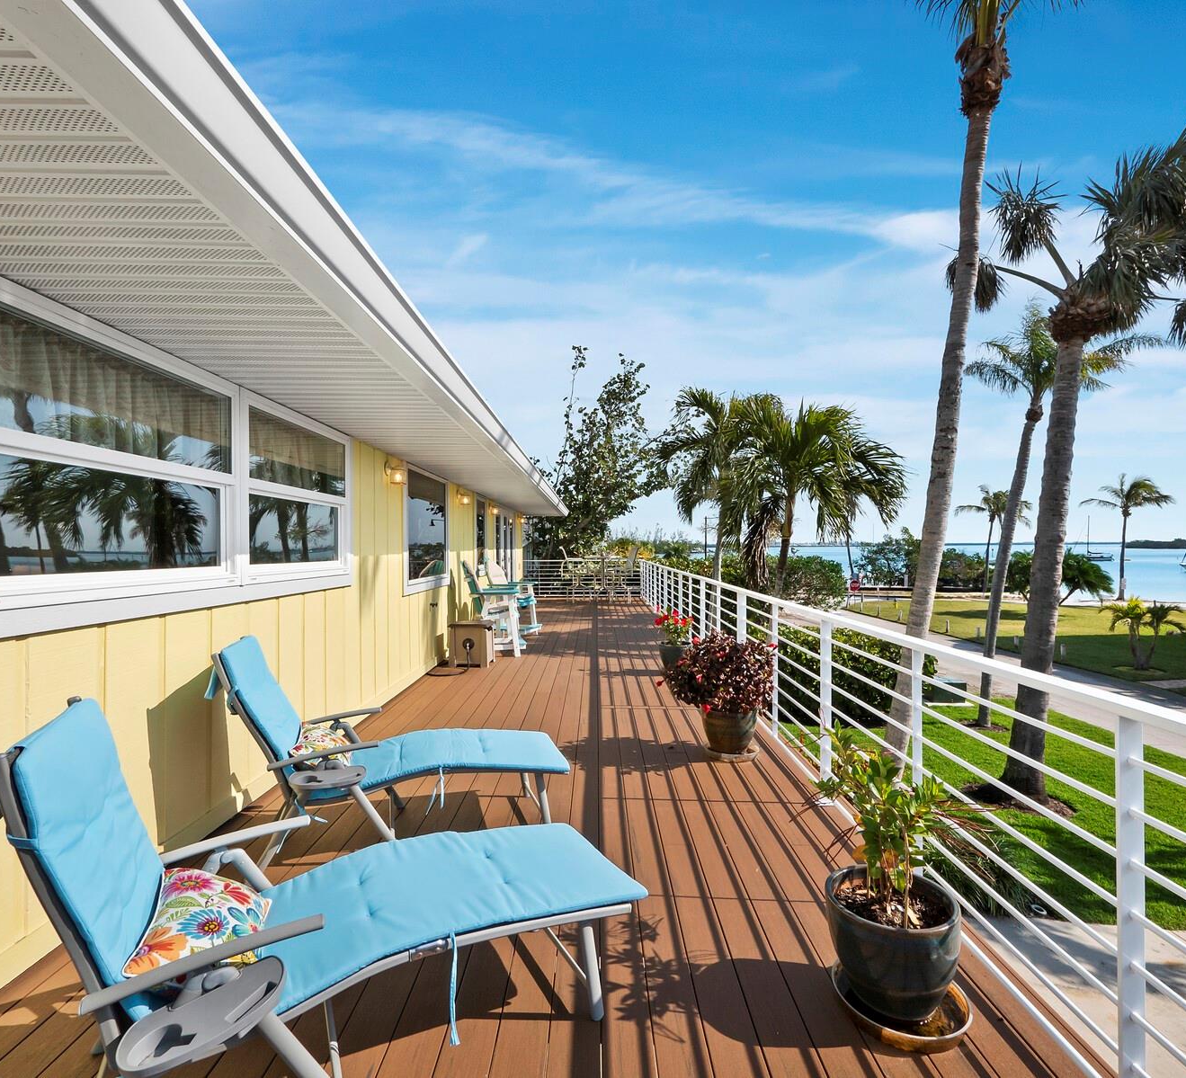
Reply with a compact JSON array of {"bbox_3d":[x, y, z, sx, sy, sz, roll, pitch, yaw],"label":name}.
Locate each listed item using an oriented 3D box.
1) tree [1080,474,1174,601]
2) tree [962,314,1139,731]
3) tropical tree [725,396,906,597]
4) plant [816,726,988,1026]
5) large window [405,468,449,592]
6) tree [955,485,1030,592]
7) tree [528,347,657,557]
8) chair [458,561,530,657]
[{"bbox_3d":[42.250,-0.178,46.000,6.000,10.000,5.800,0,-1,0],"label":"tree"},{"bbox_3d":[11.599,-0.639,14.700,3.900,10.600,3.700,0,-1,0],"label":"tree"},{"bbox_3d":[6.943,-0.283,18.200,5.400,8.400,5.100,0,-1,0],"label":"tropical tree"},{"bbox_3d":[0.925,0.976,1.770,0.480,0.830,0.450,0,-1,0],"label":"plant"},{"bbox_3d":[-1.787,-0.070,6.430,0.100,1.300,1.780,0,-1,0],"label":"large window"},{"bbox_3d":[35.607,0.000,52.000,5.800,9.700,5.600,0,-1,0],"label":"tree"},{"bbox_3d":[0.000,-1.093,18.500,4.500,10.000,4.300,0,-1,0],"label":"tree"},{"bbox_3d":[-1.270,0.870,7.500,0.880,1.190,0.800,0,-1,0],"label":"chair"}]

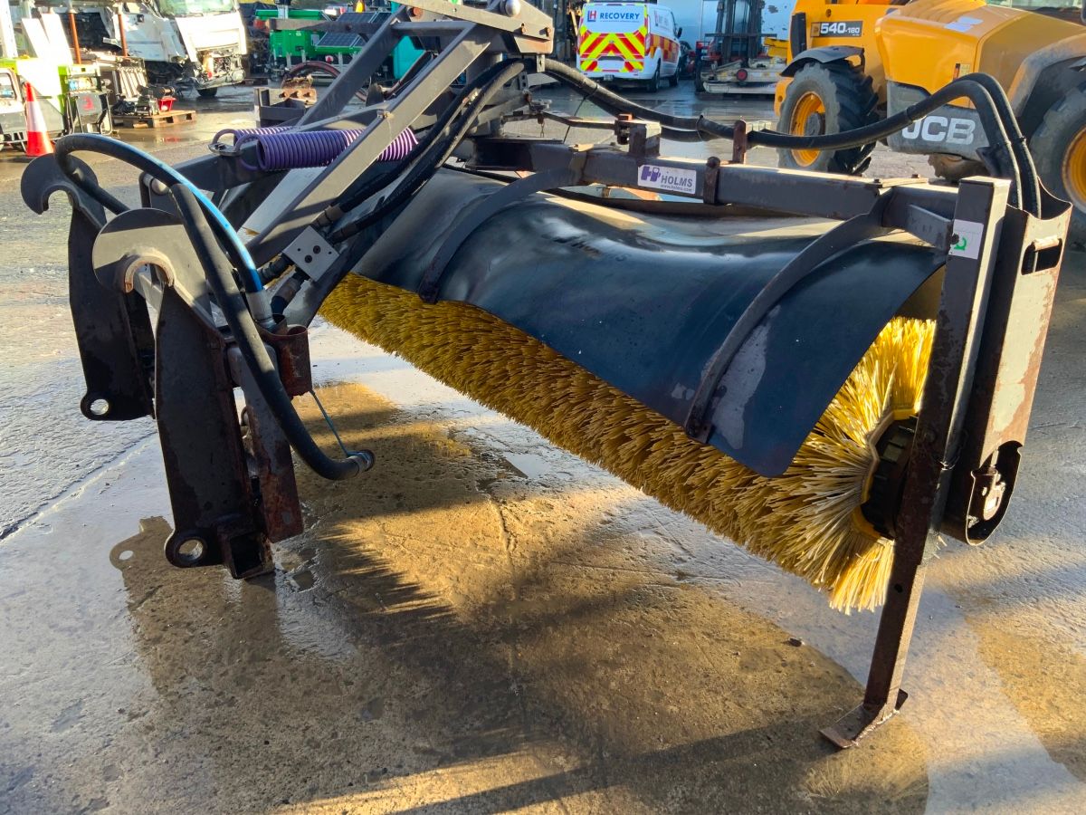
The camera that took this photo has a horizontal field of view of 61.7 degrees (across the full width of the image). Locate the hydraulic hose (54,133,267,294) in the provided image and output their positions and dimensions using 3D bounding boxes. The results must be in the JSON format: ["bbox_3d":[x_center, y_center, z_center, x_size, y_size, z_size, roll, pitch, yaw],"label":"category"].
[{"bbox_3d":[-1.150,-0.592,2.660,1.050,0.410,0.270,18,27,40],"label":"hydraulic hose"}]

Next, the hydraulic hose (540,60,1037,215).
[{"bbox_3d":[0.497,-0.748,2.375,0.150,0.330,1.600,-13,24,-33],"label":"hydraulic hose"}]

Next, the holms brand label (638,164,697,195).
[{"bbox_3d":[0.328,-0.612,2.440,0.005,0.056,0.220,-13,24,-33],"label":"holms brand label"}]

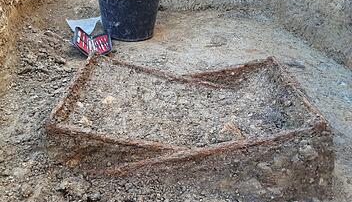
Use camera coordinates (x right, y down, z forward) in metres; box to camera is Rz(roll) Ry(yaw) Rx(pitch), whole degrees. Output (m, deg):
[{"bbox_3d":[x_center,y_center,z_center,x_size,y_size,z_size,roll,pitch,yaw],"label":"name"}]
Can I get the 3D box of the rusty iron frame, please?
[{"bbox_3d":[0.028,0.019,0.954,0.710,0.190,0.465,0,32,0],"label":"rusty iron frame"}]

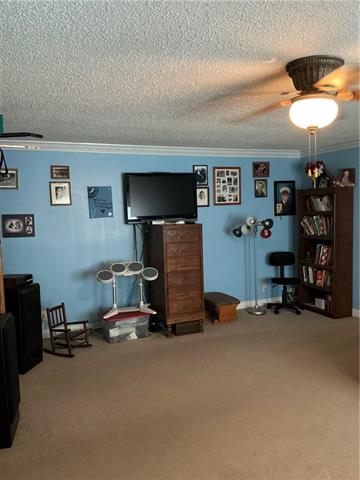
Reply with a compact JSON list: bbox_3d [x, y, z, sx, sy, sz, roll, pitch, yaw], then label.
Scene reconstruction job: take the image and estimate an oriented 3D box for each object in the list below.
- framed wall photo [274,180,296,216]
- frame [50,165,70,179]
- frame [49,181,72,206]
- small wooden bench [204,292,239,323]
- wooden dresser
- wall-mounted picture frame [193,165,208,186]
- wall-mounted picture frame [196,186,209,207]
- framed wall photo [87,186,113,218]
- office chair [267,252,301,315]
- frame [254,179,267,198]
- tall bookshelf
[{"bbox_3d":[1.694,-0.672,6.249,0.407,0.551,0.030,-3,4,-22],"label":"framed wall photo"},{"bbox_3d":[-1.526,-0.861,4.936,0.226,0.159,0.030,-3,4,-22],"label":"frame"},{"bbox_3d":[-1.524,-0.590,4.953,0.248,0.300,0.030,-3,4,-22],"label":"frame"},{"bbox_3d":[0.571,0.960,5.569,0.430,0.320,0.460,-4,6,-23],"label":"small wooden bench"},{"bbox_3d":[-0.051,0.479,5.107,0.527,1.386,0.576,-3,4,-22],"label":"wooden dresser"},{"bbox_3d":[0.296,-0.946,5.667,0.233,0.288,0.030,-3,4,-22],"label":"wall-mounted picture frame"},{"bbox_3d":[0.320,-0.634,5.696,0.229,0.290,0.030,-3,4,-22],"label":"wall-mounted picture frame"},{"bbox_3d":[-1.035,-0.485,5.057,0.305,0.412,0.020,-4,6,-23],"label":"framed wall photo"},{"bbox_3d":[1.572,0.632,5.816,0.520,0.870,0.550,-2,5,-5],"label":"office chair"},{"bbox_3d":[1.262,-0.797,6.033,0.233,0.280,0.020,-4,6,-23],"label":"frame"},{"bbox_3d":[2.105,0.162,5.668,0.310,1.800,0.720,-4,6,-23],"label":"tall bookshelf"}]

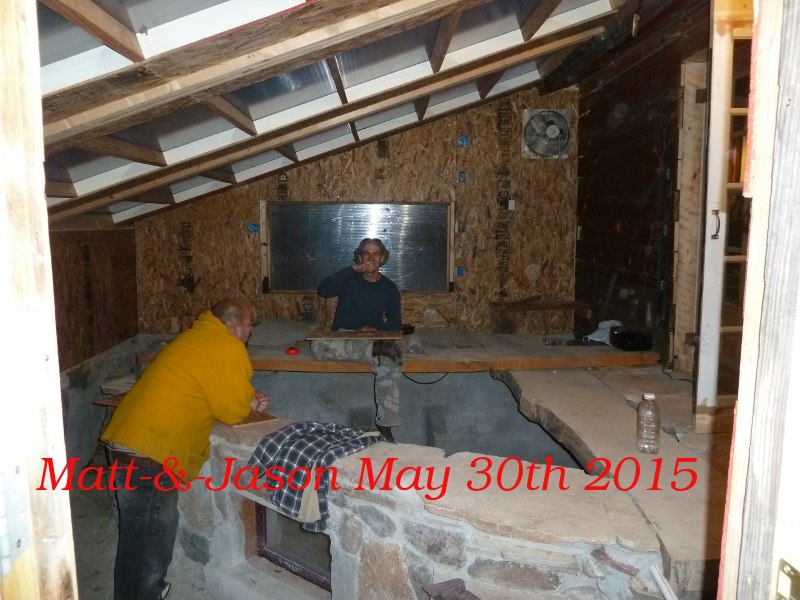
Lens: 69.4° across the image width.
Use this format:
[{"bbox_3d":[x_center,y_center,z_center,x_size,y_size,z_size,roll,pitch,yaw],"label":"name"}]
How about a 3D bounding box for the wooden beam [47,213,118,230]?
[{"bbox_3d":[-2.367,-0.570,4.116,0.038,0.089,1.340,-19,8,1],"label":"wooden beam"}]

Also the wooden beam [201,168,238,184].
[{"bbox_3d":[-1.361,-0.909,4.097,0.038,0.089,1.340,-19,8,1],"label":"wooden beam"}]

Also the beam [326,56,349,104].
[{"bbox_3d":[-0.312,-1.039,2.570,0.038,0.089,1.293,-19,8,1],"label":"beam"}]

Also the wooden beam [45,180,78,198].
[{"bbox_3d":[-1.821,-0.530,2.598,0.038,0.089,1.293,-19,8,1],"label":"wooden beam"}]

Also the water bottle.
[{"bbox_3d":[1.059,0.522,2.446,0.091,0.237,0.091,0,8,-2],"label":"water bottle"}]

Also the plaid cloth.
[{"bbox_3d":[-0.383,0.772,2.620,0.480,0.310,0.360,4,7,30],"label":"plaid cloth"}]

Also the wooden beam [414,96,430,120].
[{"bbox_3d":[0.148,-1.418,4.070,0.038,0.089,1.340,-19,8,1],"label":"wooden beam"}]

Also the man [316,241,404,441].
[{"bbox_3d":[-0.299,0.240,4.065,0.620,1.310,0.750,-1,8,-4],"label":"man"}]

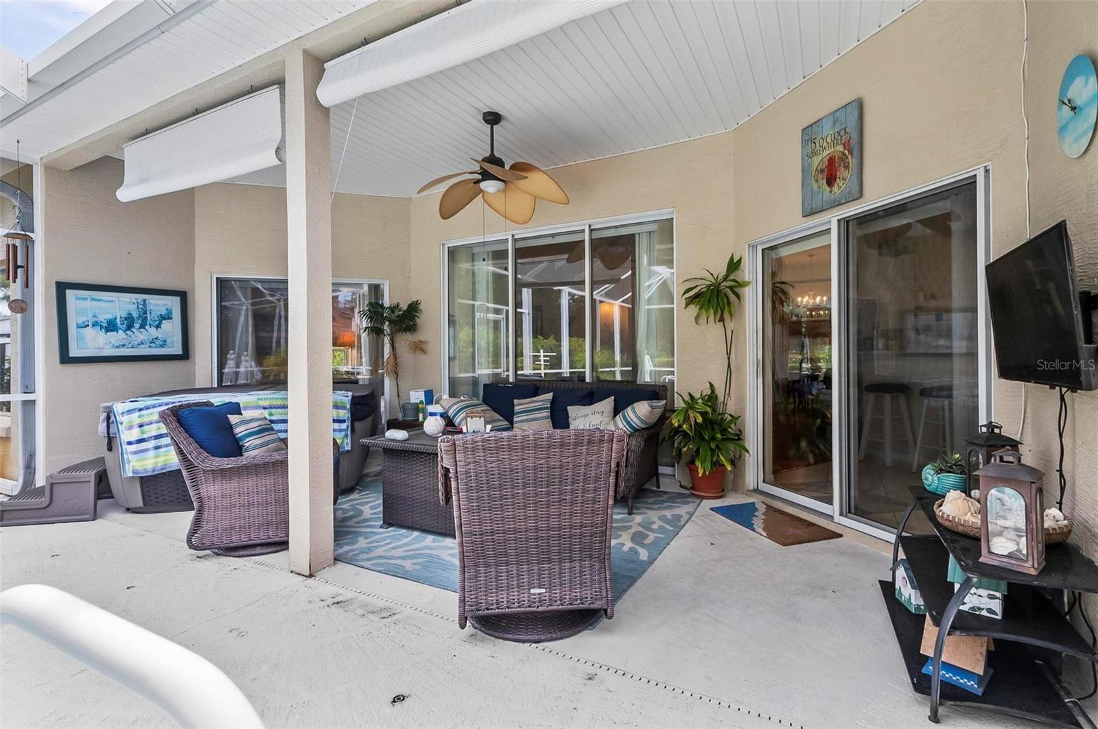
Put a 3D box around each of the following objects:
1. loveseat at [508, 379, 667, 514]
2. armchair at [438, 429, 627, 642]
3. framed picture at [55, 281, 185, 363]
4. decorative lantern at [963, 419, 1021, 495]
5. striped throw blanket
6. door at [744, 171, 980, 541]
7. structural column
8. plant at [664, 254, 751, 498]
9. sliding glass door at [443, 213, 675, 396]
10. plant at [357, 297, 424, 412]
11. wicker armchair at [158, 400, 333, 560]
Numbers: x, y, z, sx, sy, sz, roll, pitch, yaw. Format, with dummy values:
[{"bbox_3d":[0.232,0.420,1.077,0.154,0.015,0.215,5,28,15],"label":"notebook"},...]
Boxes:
[{"bbox_3d":[-0.045,0.650,4.443,1.970,0.900,0.900,0,0,28],"label":"loveseat"},{"bbox_3d":[-0.115,0.675,2.235,0.730,0.870,0.840,0,0,-10],"label":"armchair"},{"bbox_3d":[-4.061,-0.388,4.718,0.040,0.715,1.015,0,2,28],"label":"framed picture"},{"bbox_3d":[1.960,0.436,2.150,0.165,0.368,0.165,0,0,4],"label":"decorative lantern"},{"bbox_3d":[-2.436,0.506,3.917,1.580,0.600,0.400,-1,1,-17],"label":"striped throw blanket"},{"bbox_3d":[1.940,0.030,3.200,0.120,2.030,1.740,0,0,-17],"label":"door"},{"bbox_3d":[-1.296,-0.260,2.639,0.162,2.745,0.148,0,1,28],"label":"structural column"},{"bbox_3d":[1.310,0.085,4.030,0.700,2.020,0.600,0,0,28],"label":"plant"},{"bbox_3d":[-0.031,-0.183,5.089,2.712,2.457,0.100,0,1,28],"label":"sliding glass door"},{"bbox_3d":[-1.665,-0.055,5.200,0.700,1.250,0.620,0,0,0],"label":"plant"},{"bbox_3d":[-1.792,0.676,3.080,0.830,0.870,0.730,-1,1,-14],"label":"wicker armchair"}]

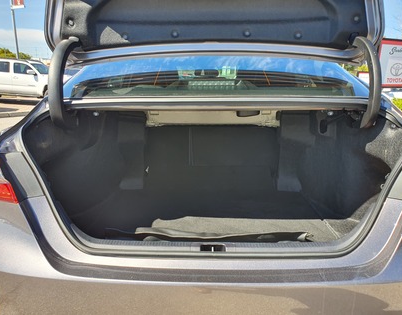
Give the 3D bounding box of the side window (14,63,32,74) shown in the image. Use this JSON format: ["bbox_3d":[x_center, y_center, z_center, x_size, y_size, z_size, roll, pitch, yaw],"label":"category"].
[{"bbox_3d":[-6.861,-3.440,12.250,0.850,0.430,0.090,5,1,5],"label":"side window"}]

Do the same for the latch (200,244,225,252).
[{"bbox_3d":[0.036,0.281,0.975,0.080,0.025,0.032,1,13,2],"label":"latch"}]

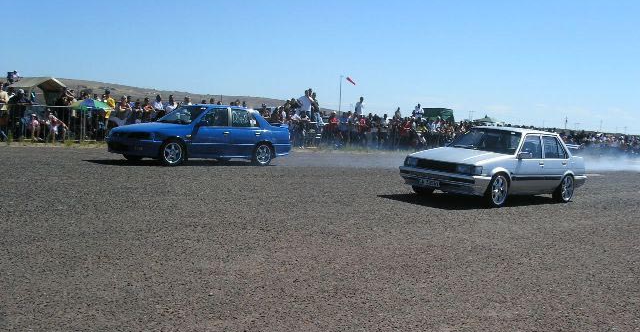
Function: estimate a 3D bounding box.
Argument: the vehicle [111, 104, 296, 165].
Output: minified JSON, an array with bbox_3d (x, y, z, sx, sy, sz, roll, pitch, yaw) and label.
[{"bbox_3d":[-2.805,-0.736,16.552,1.690,1.370,4.280,8,5,43],"label":"vehicle"}]

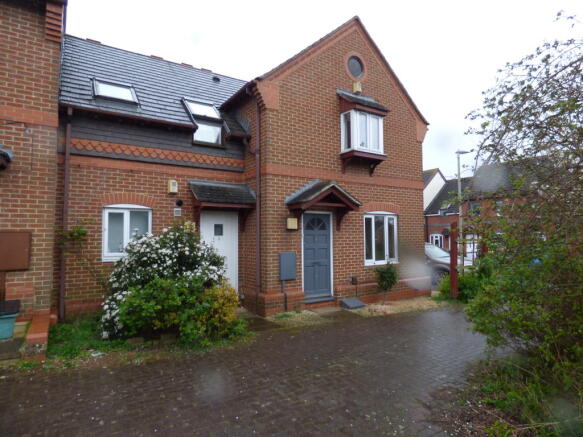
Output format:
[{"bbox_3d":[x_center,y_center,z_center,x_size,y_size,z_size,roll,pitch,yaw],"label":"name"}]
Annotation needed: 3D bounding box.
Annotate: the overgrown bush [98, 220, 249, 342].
[{"bbox_3d":[-2.076,1.065,6.139,2.250,1.920,1.650,1,-3,-32],"label":"overgrown bush"}]

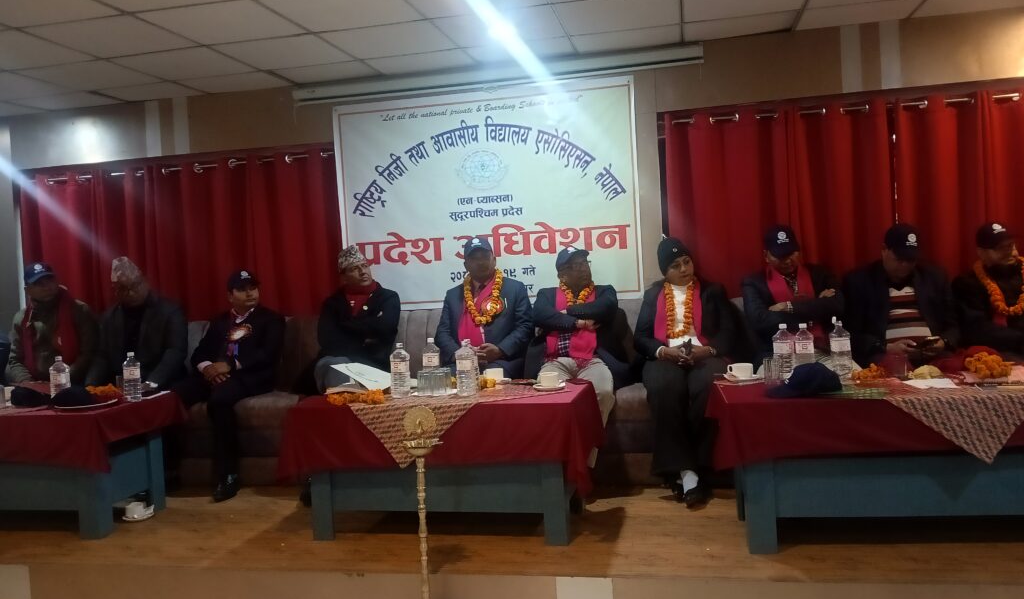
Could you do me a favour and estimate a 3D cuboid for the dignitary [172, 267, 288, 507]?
[{"bbox_3d":[-1.557,0.421,4.426,0.530,1.150,0.880,-3,3,2],"label":"dignitary"}]

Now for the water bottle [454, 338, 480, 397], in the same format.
[{"bbox_3d":[-0.197,0.290,3.443,0.083,0.237,0.083,-3,3,12],"label":"water bottle"}]

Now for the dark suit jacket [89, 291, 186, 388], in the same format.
[{"bbox_3d":[-2.234,0.280,4.762,0.630,0.620,0.480,-4,3,-6],"label":"dark suit jacket"}]

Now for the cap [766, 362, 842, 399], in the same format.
[{"bbox_3d":[1.136,0.305,3.109,0.275,0.112,0.190,-3,3,0],"label":"cap"}]

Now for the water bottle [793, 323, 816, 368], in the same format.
[{"bbox_3d":[1.236,0.220,3.383,0.083,0.238,0.083,-3,3,12],"label":"water bottle"}]

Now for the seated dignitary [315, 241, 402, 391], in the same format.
[{"bbox_3d":[-0.915,0.355,4.451,0.580,1.310,0.820,-3,3,-2],"label":"seated dignitary"}]

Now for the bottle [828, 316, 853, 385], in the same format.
[{"bbox_3d":[1.260,0.203,3.080,0.085,0.252,0.085,-3,3,12],"label":"bottle"}]

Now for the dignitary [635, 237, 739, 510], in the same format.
[{"bbox_3d":[0.869,0.306,4.066,0.540,1.250,0.840,-3,3,12],"label":"dignitary"}]

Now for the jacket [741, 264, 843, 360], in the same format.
[{"bbox_3d":[1.419,0.124,4.073,0.540,0.620,0.420,-3,3,12],"label":"jacket"}]

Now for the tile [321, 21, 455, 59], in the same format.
[{"bbox_3d":[-0.641,-1.379,4.252,0.600,0.020,0.600,-3,3,12],"label":"tile"}]

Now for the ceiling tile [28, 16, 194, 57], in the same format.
[{"bbox_3d":[-1.940,-1.282,3.889,0.600,0.020,0.600,-3,3,12],"label":"ceiling tile"}]

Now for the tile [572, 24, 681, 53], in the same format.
[{"bbox_3d":[0.648,-1.463,4.467,0.600,0.020,0.400,-3,3,12],"label":"tile"}]

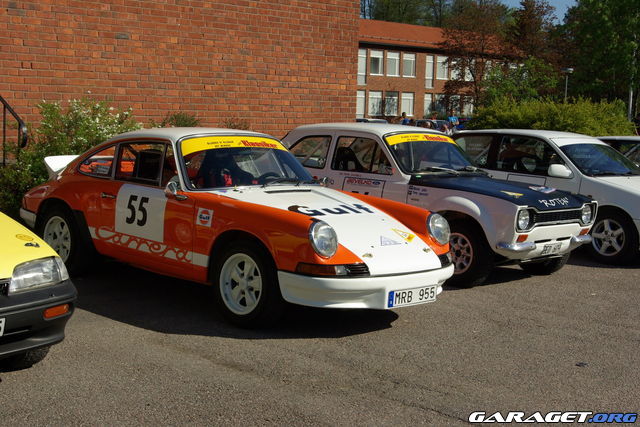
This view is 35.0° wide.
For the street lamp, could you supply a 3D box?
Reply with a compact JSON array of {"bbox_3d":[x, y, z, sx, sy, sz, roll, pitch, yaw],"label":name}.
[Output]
[{"bbox_3d":[11.411,-4.761,47.007,0.550,3.931,0.550,3,6,13],"label":"street lamp"}]

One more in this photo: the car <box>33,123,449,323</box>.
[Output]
[{"bbox_3d":[-0.810,-0.037,8.032,1.650,1.290,4.100,-4,9,-45],"label":"car"}]

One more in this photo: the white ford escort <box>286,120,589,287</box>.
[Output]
[{"bbox_3d":[0.744,-0.223,10.099,1.620,1.380,3.960,-4,9,-45],"label":"white ford escort"}]

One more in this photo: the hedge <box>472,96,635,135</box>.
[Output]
[{"bbox_3d":[6.257,-2.082,27.583,4.600,2.142,1.600,3,6,13],"label":"hedge"}]

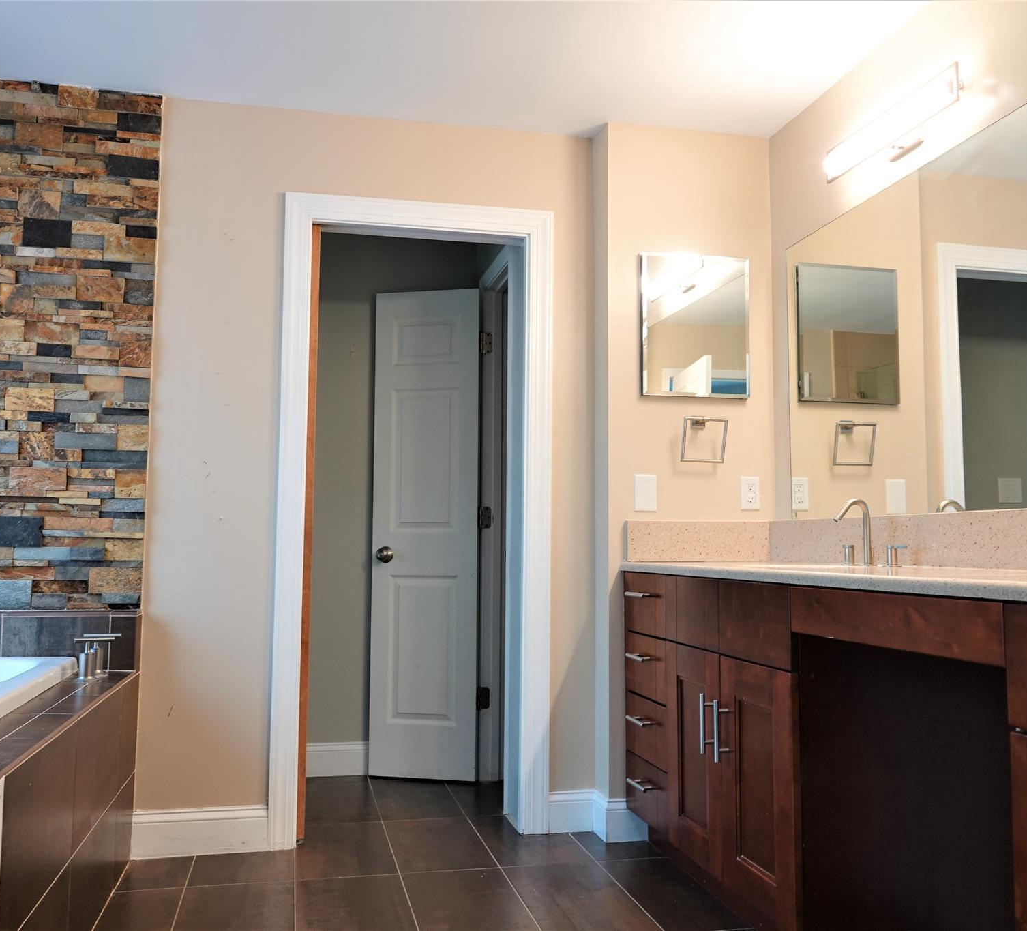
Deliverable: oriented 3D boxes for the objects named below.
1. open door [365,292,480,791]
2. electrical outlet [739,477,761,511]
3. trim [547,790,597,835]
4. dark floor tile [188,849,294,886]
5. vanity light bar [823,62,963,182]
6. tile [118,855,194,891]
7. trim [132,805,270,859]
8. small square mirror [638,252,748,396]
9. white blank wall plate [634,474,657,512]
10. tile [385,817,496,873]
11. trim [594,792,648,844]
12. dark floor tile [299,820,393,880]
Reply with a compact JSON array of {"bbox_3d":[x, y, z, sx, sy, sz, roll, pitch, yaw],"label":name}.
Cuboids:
[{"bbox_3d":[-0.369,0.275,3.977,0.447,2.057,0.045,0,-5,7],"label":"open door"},{"bbox_3d":[0.834,0.101,3.272,0.071,0.116,0.008,2,-5,-13],"label":"electrical outlet"},{"bbox_3d":[0.195,1.181,3.170,0.158,0.135,0.018,2,-5,-13],"label":"trim"},{"bbox_3d":[-0.813,1.214,2.797,0.296,0.010,0.289,2,-5,-13],"label":"dark floor tile"},{"bbox_3d":[1.051,-0.933,2.571,0.098,0.109,0.575,2,-5,-13],"label":"vanity light bar"},{"bbox_3d":[-1.051,1.208,2.745,0.191,0.010,0.282,2,-5,-13],"label":"tile"},{"bbox_3d":[-0.976,1.145,2.910,0.404,0.144,0.018,2,-5,-13],"label":"trim"},{"bbox_3d":[0.643,-0.491,3.266,0.409,0.507,0.028,2,-5,-13],"label":"small square mirror"},{"bbox_3d":[0.451,0.094,3.162,0.079,0.124,0.008,1,-5,-12],"label":"white blank wall plate"},{"bbox_3d":[-0.250,1.240,3.044,0.299,0.010,0.540,2,-5,-13],"label":"tile"},{"bbox_3d":[0.357,1.179,3.137,0.156,0.137,0.136,2,-5,-13],"label":"trim"},{"bbox_3d":[-0.544,1.232,2.982,0.302,0.010,0.545,2,-5,-13],"label":"dark floor tile"}]

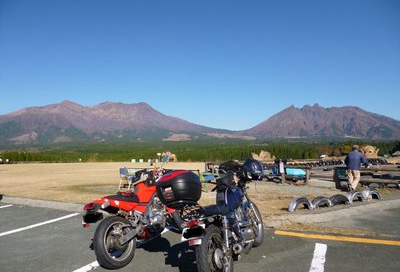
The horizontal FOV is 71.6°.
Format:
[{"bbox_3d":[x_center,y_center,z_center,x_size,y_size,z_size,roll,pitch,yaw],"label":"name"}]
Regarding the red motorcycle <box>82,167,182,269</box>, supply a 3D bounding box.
[{"bbox_3d":[-0.734,1.036,3.974,0.800,1.150,2.100,-12,-7,26],"label":"red motorcycle"}]

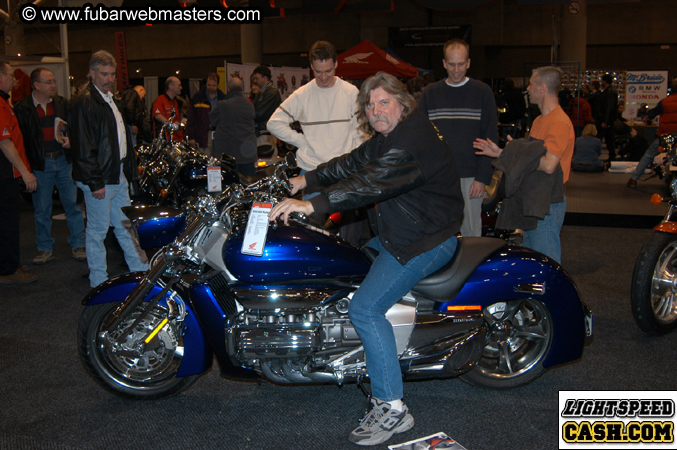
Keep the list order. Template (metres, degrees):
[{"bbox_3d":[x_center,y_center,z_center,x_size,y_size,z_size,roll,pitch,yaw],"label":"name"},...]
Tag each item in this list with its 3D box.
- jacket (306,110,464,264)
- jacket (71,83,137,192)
[{"bbox_3d":[0.218,-0.178,3.130,0.710,0.650,0.600,-3,9,-10],"label":"jacket"},{"bbox_3d":[-1.772,-0.652,5.100,0.350,0.790,0.480,3,10,26],"label":"jacket"}]

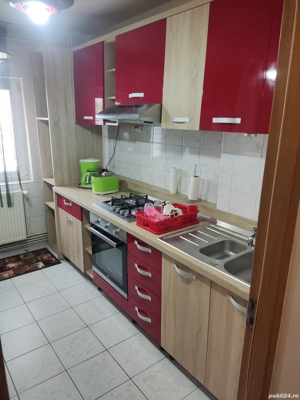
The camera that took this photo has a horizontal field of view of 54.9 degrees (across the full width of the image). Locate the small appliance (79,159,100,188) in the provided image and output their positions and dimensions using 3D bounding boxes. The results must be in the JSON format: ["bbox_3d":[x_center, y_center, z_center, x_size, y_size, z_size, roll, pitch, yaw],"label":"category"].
[{"bbox_3d":[-0.629,-0.276,3.005,0.171,0.275,0.217,-10,19,-37],"label":"small appliance"}]

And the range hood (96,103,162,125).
[{"bbox_3d":[-0.055,-0.655,2.222,0.505,0.143,0.599,-10,19,-37],"label":"range hood"}]

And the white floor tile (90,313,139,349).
[{"bbox_3d":[-0.289,1.026,2.284,0.302,0.012,0.304,-10,19,-37],"label":"white floor tile"}]

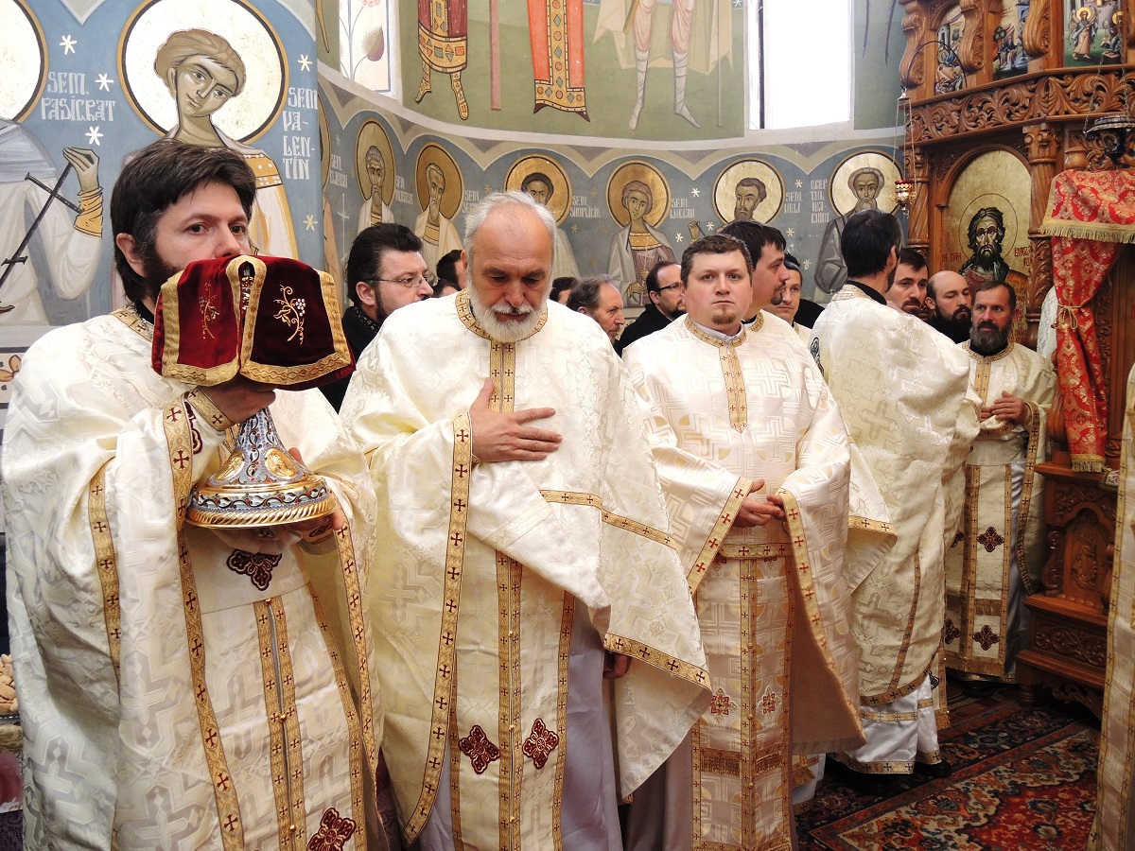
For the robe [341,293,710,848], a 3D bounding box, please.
[{"bbox_3d":[-0.086,0.397,1.880,0.740,1.333,0.480,-1,3,-6],"label":"robe"}]

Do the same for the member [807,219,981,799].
[{"bbox_3d":[1.017,0.224,2.900,0.520,1.804,0.560,-2,3,-14],"label":"member"}]

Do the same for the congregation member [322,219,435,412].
[{"bbox_3d":[-0.478,0.331,2.350,0.380,1.694,0.530,0,3,22],"label":"congregation member"}]

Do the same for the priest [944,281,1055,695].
[{"bbox_3d":[1.699,0.250,3.660,0.550,1.655,0.420,1,3,38],"label":"priest"}]

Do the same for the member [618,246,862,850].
[{"bbox_3d":[0.442,0.354,2.429,0.630,1.700,0.450,-2,8,-8],"label":"member"}]

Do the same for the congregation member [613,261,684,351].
[{"bbox_3d":[0.408,0.210,3.750,0.340,1.774,0.520,1,3,32],"label":"congregation member"}]

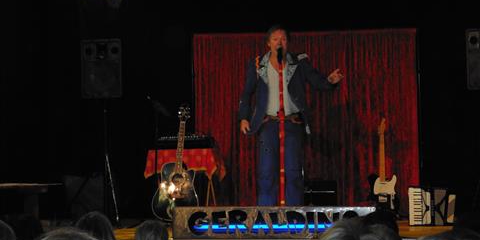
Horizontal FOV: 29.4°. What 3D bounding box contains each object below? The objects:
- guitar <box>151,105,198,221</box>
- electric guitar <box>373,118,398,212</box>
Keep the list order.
[{"bbox_3d":[-0.545,0.369,7.850,0.405,1.030,0.120,5,-12,-3],"label":"guitar"},{"bbox_3d":[1.364,0.461,8.700,0.325,0.980,0.070,-1,-11,3],"label":"electric guitar"}]

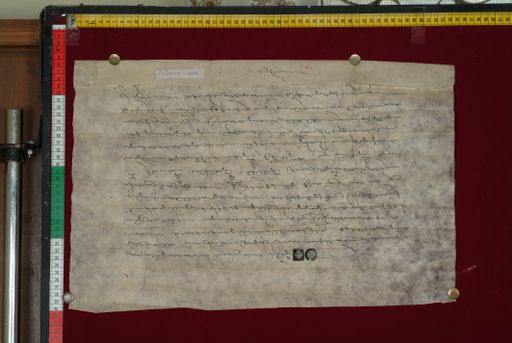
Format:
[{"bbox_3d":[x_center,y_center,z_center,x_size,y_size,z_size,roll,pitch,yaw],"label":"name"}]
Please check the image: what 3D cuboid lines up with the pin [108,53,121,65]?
[{"bbox_3d":[-0.198,-0.157,1.752,0.015,0.015,0.009,0,-4,0],"label":"pin"}]

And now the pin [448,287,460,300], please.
[{"bbox_3d":[0.273,0.168,1.728,0.015,0.015,0.009,0,-4,0],"label":"pin"}]

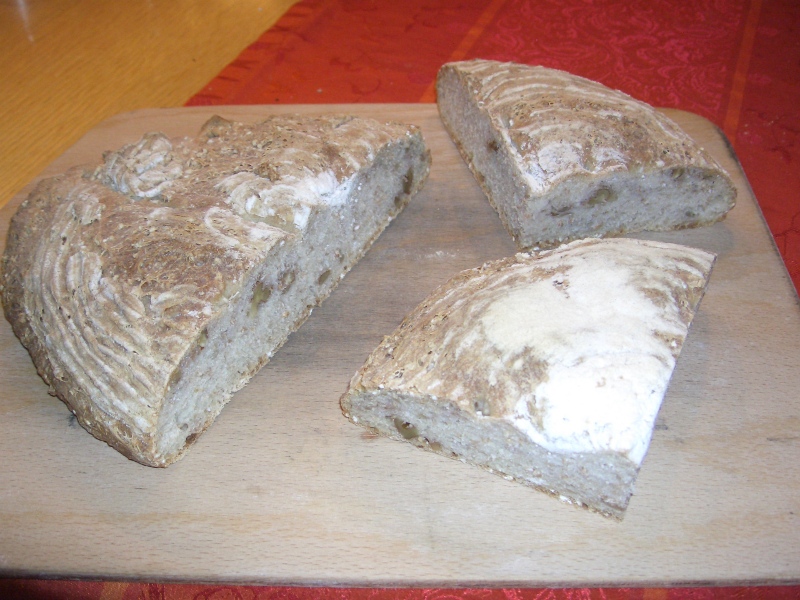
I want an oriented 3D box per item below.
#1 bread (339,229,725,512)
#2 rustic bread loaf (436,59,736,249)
[{"bbox_3d":[0.061,0.009,0.406,0.124,0.044,0.138,19,49,17],"label":"bread"},{"bbox_3d":[0.102,-0.099,0.508,0.122,0.048,0.138,-11,47,-10],"label":"rustic bread loaf"}]

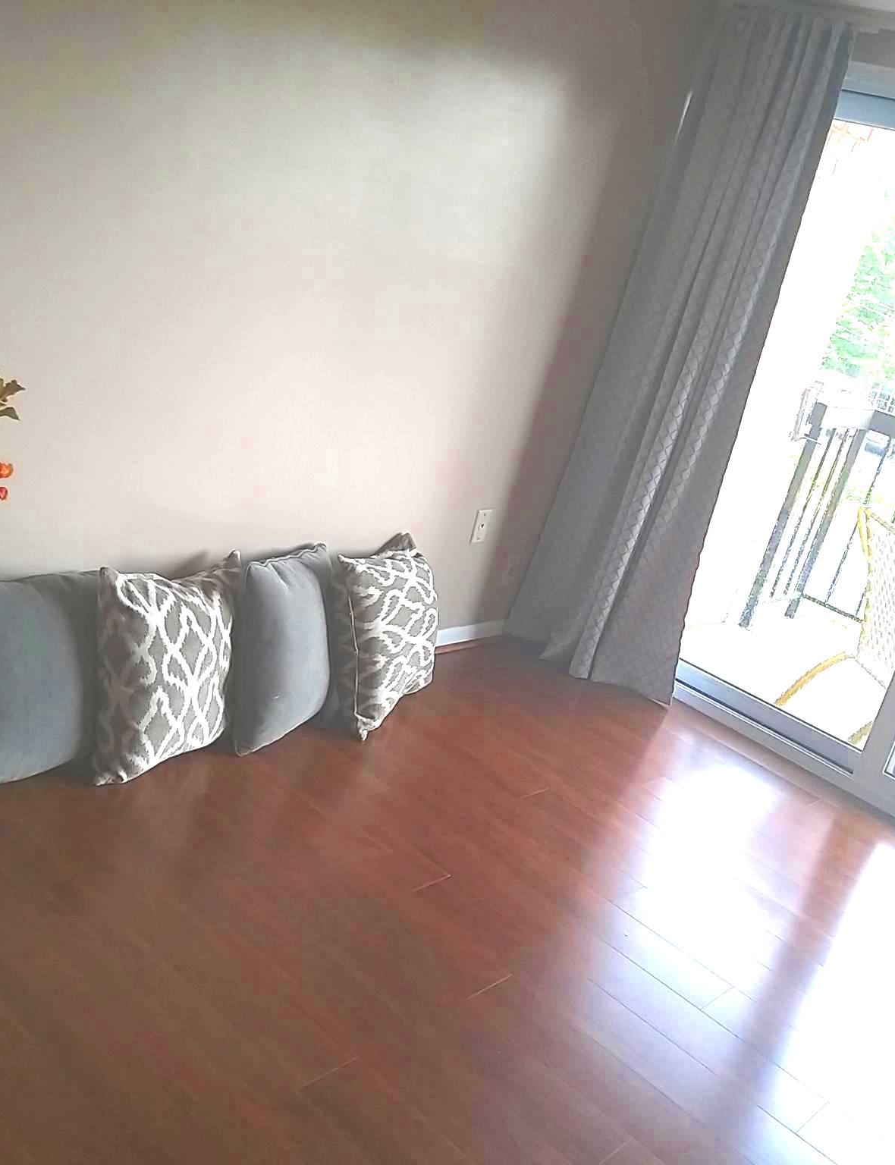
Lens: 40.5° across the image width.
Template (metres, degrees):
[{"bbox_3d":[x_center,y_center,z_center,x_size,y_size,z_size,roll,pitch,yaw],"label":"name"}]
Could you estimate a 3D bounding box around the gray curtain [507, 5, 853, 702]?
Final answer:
[{"bbox_3d":[0.761,-0.689,3.929,0.630,2.160,0.200,29,23,35],"label":"gray curtain"}]

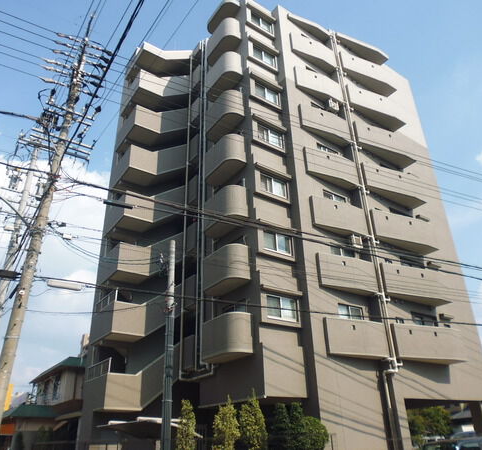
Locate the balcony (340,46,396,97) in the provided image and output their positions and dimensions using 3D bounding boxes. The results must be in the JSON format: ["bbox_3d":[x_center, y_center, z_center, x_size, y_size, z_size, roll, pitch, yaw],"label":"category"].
[{"bbox_3d":[7.990,-9.611,26.219,4.277,1.372,0.910,15,-32,-30],"label":"balcony"}]

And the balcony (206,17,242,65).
[{"bbox_3d":[-0.944,-10.568,23.829,1.041,1.400,2.296,15,-32,-30],"label":"balcony"}]

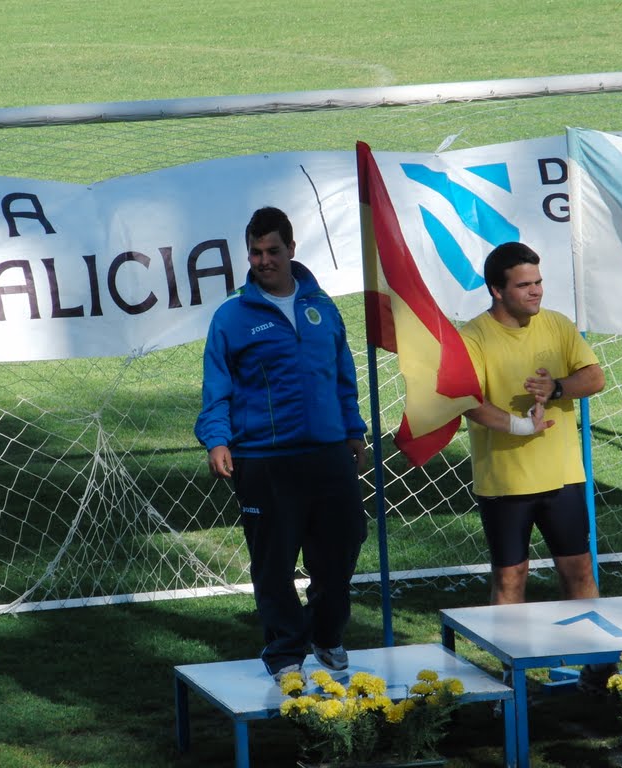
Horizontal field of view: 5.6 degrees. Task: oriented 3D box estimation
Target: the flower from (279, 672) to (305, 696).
[{"bbox_3d":[-0.067,1.084,22.834,0.092,0.080,0.088,-2,8,0],"label":"flower"}]

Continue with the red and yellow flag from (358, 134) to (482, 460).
[{"bbox_3d":[0.428,-0.319,24.750,0.500,1.250,0.280,-1,8,10],"label":"red and yellow flag"}]

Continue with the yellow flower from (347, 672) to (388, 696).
[{"bbox_3d":[0.204,1.086,22.875,0.135,0.078,0.095,-3,8,-10],"label":"yellow flower"}]

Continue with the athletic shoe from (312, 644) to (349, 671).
[{"bbox_3d":[0.077,1.016,23.770,0.110,0.120,0.280,-4,8,-17],"label":"athletic shoe"}]

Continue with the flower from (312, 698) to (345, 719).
[{"bbox_3d":[0.063,1.169,22.812,0.110,0.070,0.090,-3,8,-10],"label":"flower"}]

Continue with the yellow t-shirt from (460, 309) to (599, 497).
[{"bbox_3d":[0.846,0.072,24.750,0.550,0.700,0.330,-3,8,-10],"label":"yellow t-shirt"}]

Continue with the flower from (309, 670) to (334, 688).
[{"bbox_3d":[0.038,1.067,22.866,0.085,0.062,0.085,-3,8,-10],"label":"flower"}]

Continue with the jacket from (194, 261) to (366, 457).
[{"bbox_3d":[-0.117,-0.094,23.420,0.620,0.700,0.360,-4,8,-17],"label":"jacket"}]

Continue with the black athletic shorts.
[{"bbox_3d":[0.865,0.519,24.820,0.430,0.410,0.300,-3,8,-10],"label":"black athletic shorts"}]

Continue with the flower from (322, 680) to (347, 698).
[{"bbox_3d":[0.085,1.103,22.850,0.090,0.062,0.085,-2,8,0],"label":"flower"}]

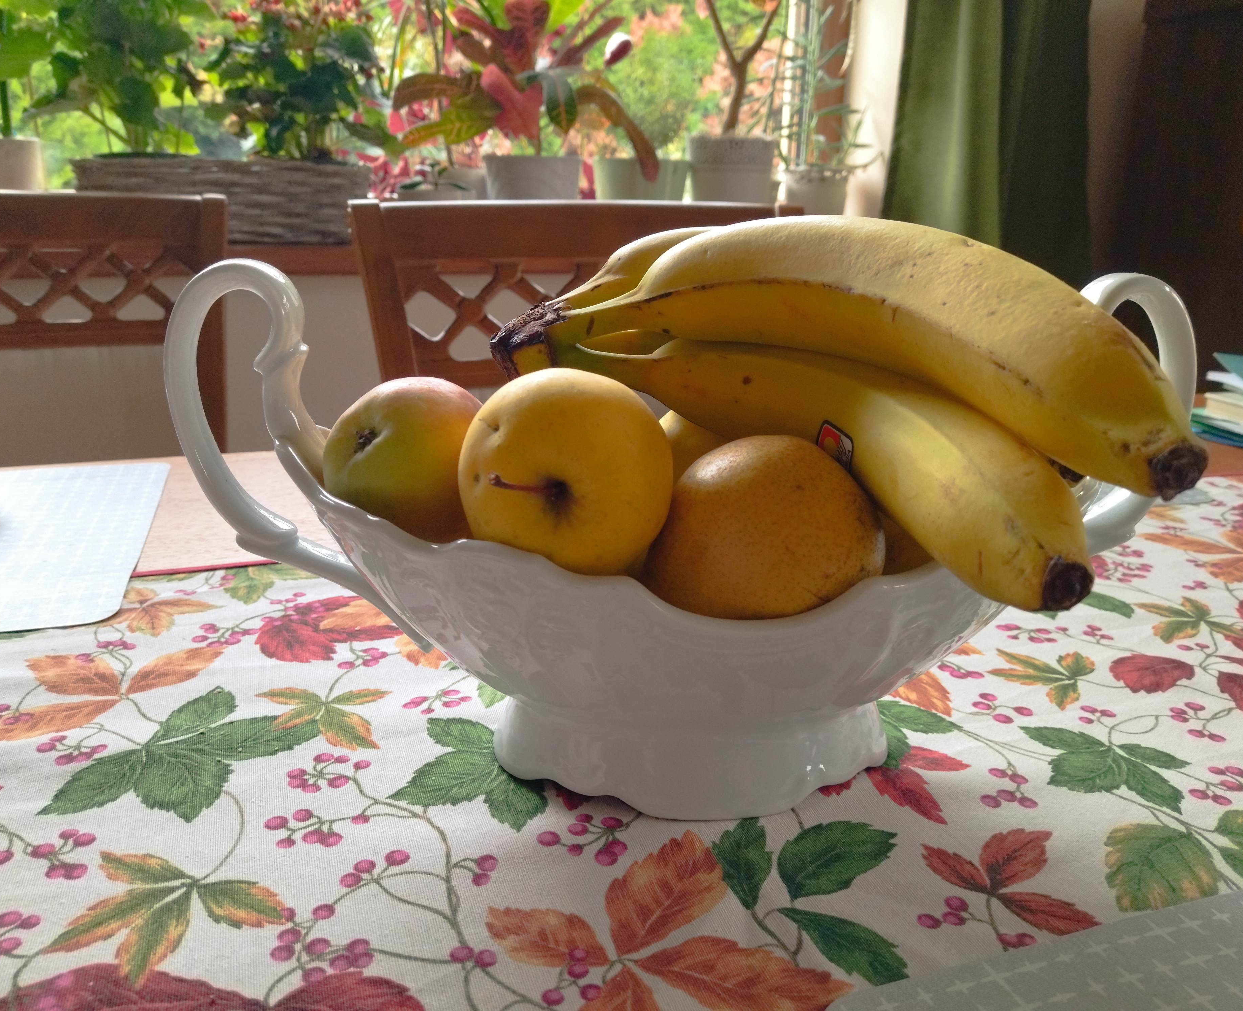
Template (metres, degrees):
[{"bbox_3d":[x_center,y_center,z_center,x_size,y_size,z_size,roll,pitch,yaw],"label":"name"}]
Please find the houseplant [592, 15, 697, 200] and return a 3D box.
[{"bbox_3d":[0.032,-0.525,1.476,0.150,0.291,0.145,1,17,0],"label":"houseplant"}]

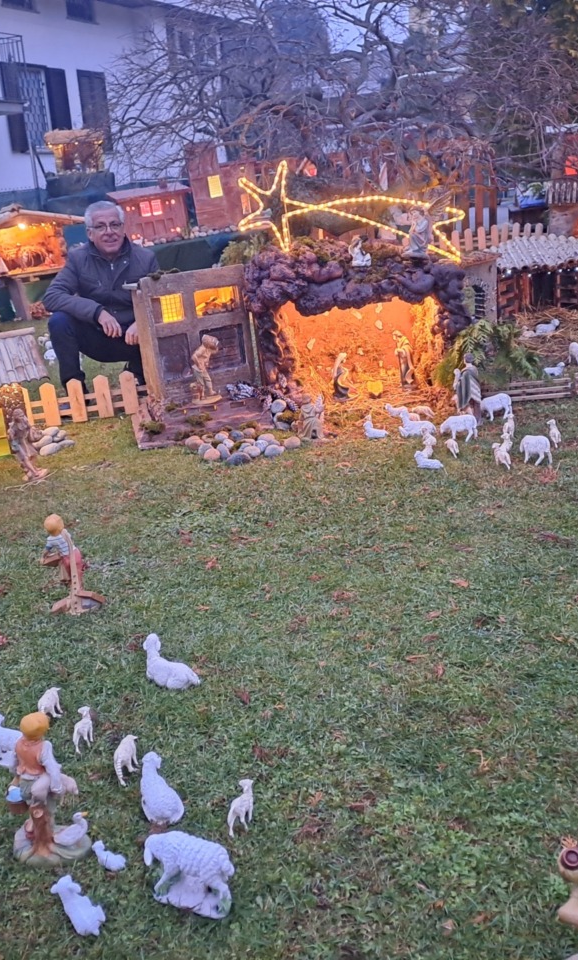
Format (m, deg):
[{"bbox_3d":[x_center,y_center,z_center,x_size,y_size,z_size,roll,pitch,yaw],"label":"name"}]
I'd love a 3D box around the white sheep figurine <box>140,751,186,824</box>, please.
[{"bbox_3d":[-0.228,0.550,1.660,0.075,0.096,0.098,-7,17,-11],"label":"white sheep figurine"}]

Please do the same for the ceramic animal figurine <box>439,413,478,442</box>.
[{"bbox_3d":[0.702,-0.222,3.828,0.155,0.106,0.057,7,21,30],"label":"ceramic animal figurine"}]

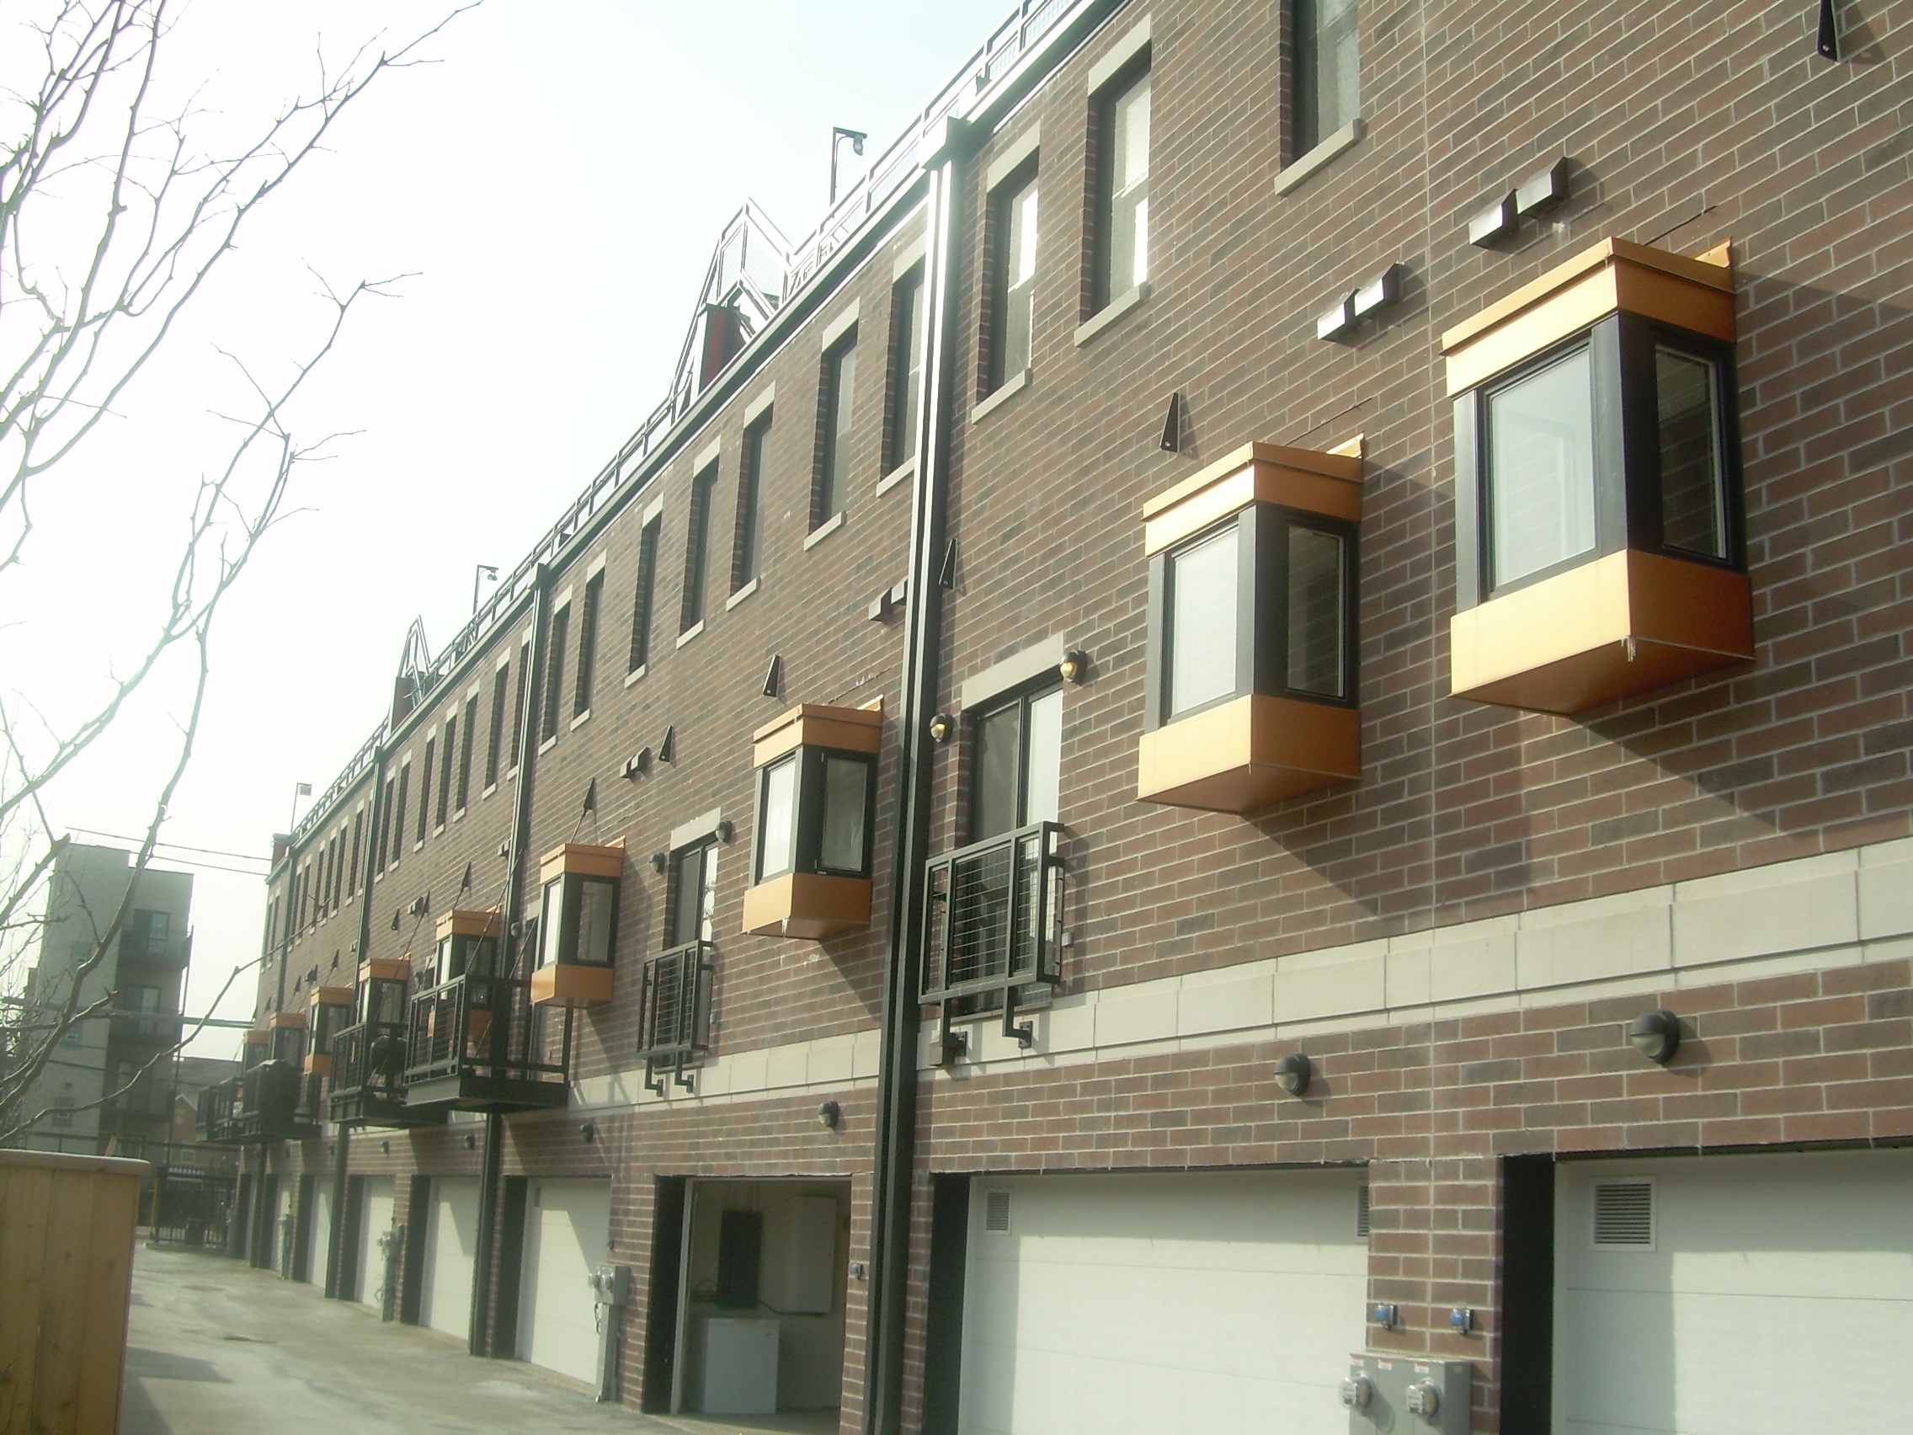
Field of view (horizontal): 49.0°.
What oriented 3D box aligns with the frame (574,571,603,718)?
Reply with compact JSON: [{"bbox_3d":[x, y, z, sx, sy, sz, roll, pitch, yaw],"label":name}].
[{"bbox_3d":[-4.146,-0.828,24.126,0.130,1.630,0.810,9,-15,-23],"label":"frame"}]

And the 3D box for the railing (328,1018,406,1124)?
[{"bbox_3d":[-7.835,4.988,29.112,1.200,1.310,3.000,9,-15,-23],"label":"railing"}]

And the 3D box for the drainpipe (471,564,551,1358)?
[{"bbox_3d":[-5.445,2.811,25.566,0.140,9.760,0.370,9,-15,-23],"label":"drainpipe"}]

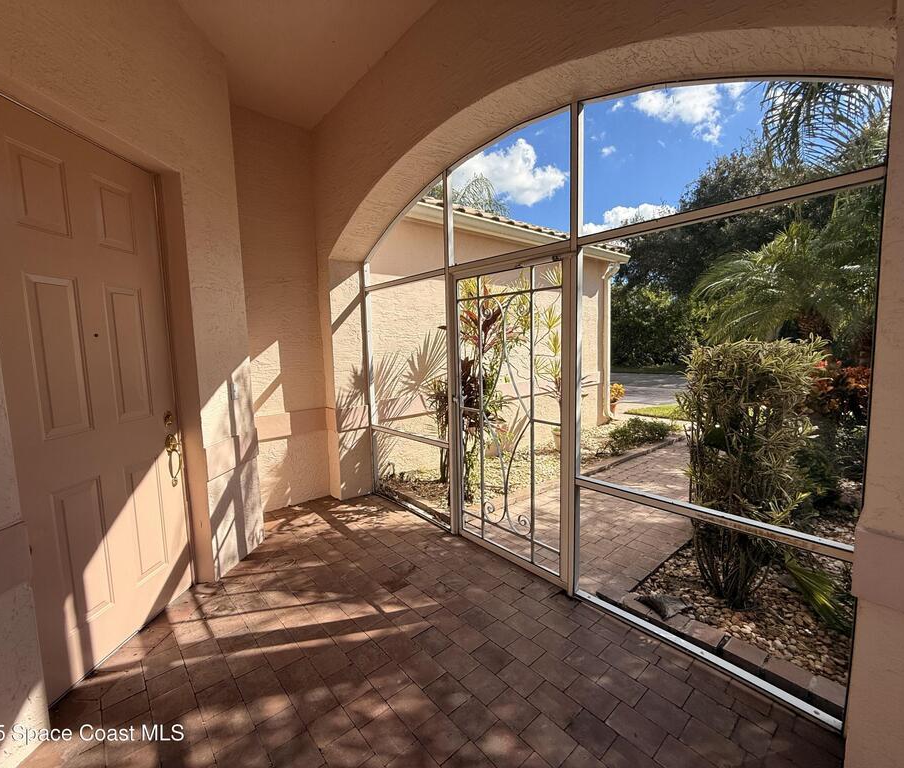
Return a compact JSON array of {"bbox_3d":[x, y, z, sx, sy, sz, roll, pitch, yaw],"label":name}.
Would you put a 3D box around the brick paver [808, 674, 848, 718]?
[{"bbox_3d":[1.584,1.293,1.701,0.120,0.060,0.160,-7,8,-41],"label":"brick paver"}]

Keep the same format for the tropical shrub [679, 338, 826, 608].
[{"bbox_3d":[1.615,0.510,2.310,0.700,1.500,0.700,-6,8,-40],"label":"tropical shrub"}]

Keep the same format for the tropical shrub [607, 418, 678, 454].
[{"bbox_3d":[2.660,0.710,5.880,1.200,0.420,0.750,-6,8,-40],"label":"tropical shrub"}]

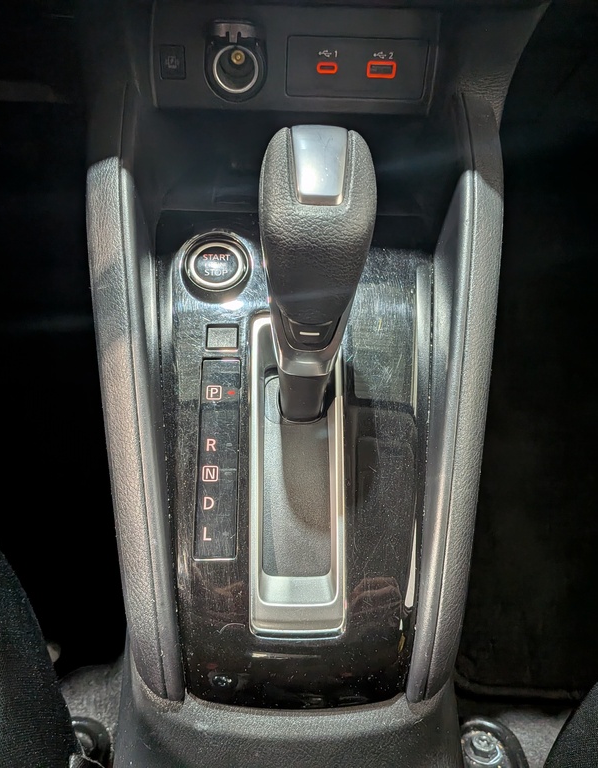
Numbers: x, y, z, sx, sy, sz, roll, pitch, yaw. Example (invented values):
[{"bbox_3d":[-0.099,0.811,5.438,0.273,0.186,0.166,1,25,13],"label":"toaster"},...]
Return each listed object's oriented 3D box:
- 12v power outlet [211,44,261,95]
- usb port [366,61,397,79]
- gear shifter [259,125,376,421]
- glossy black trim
[{"bbox_3d":[-0.035,-0.178,0.407,0.028,0.028,0.020,1,18,-1],"label":"12v power outlet"},{"bbox_3d":[0.048,-0.185,0.416,0.017,0.010,0.008,1,36,-1],"label":"usb port"},{"bbox_3d":[0.008,-0.061,0.380,0.055,0.152,0.055,1,44,-1],"label":"gear shifter"},{"bbox_3d":[-0.001,0.042,0.445,0.168,0.035,0.300,1,82,-1],"label":"glossy black trim"}]

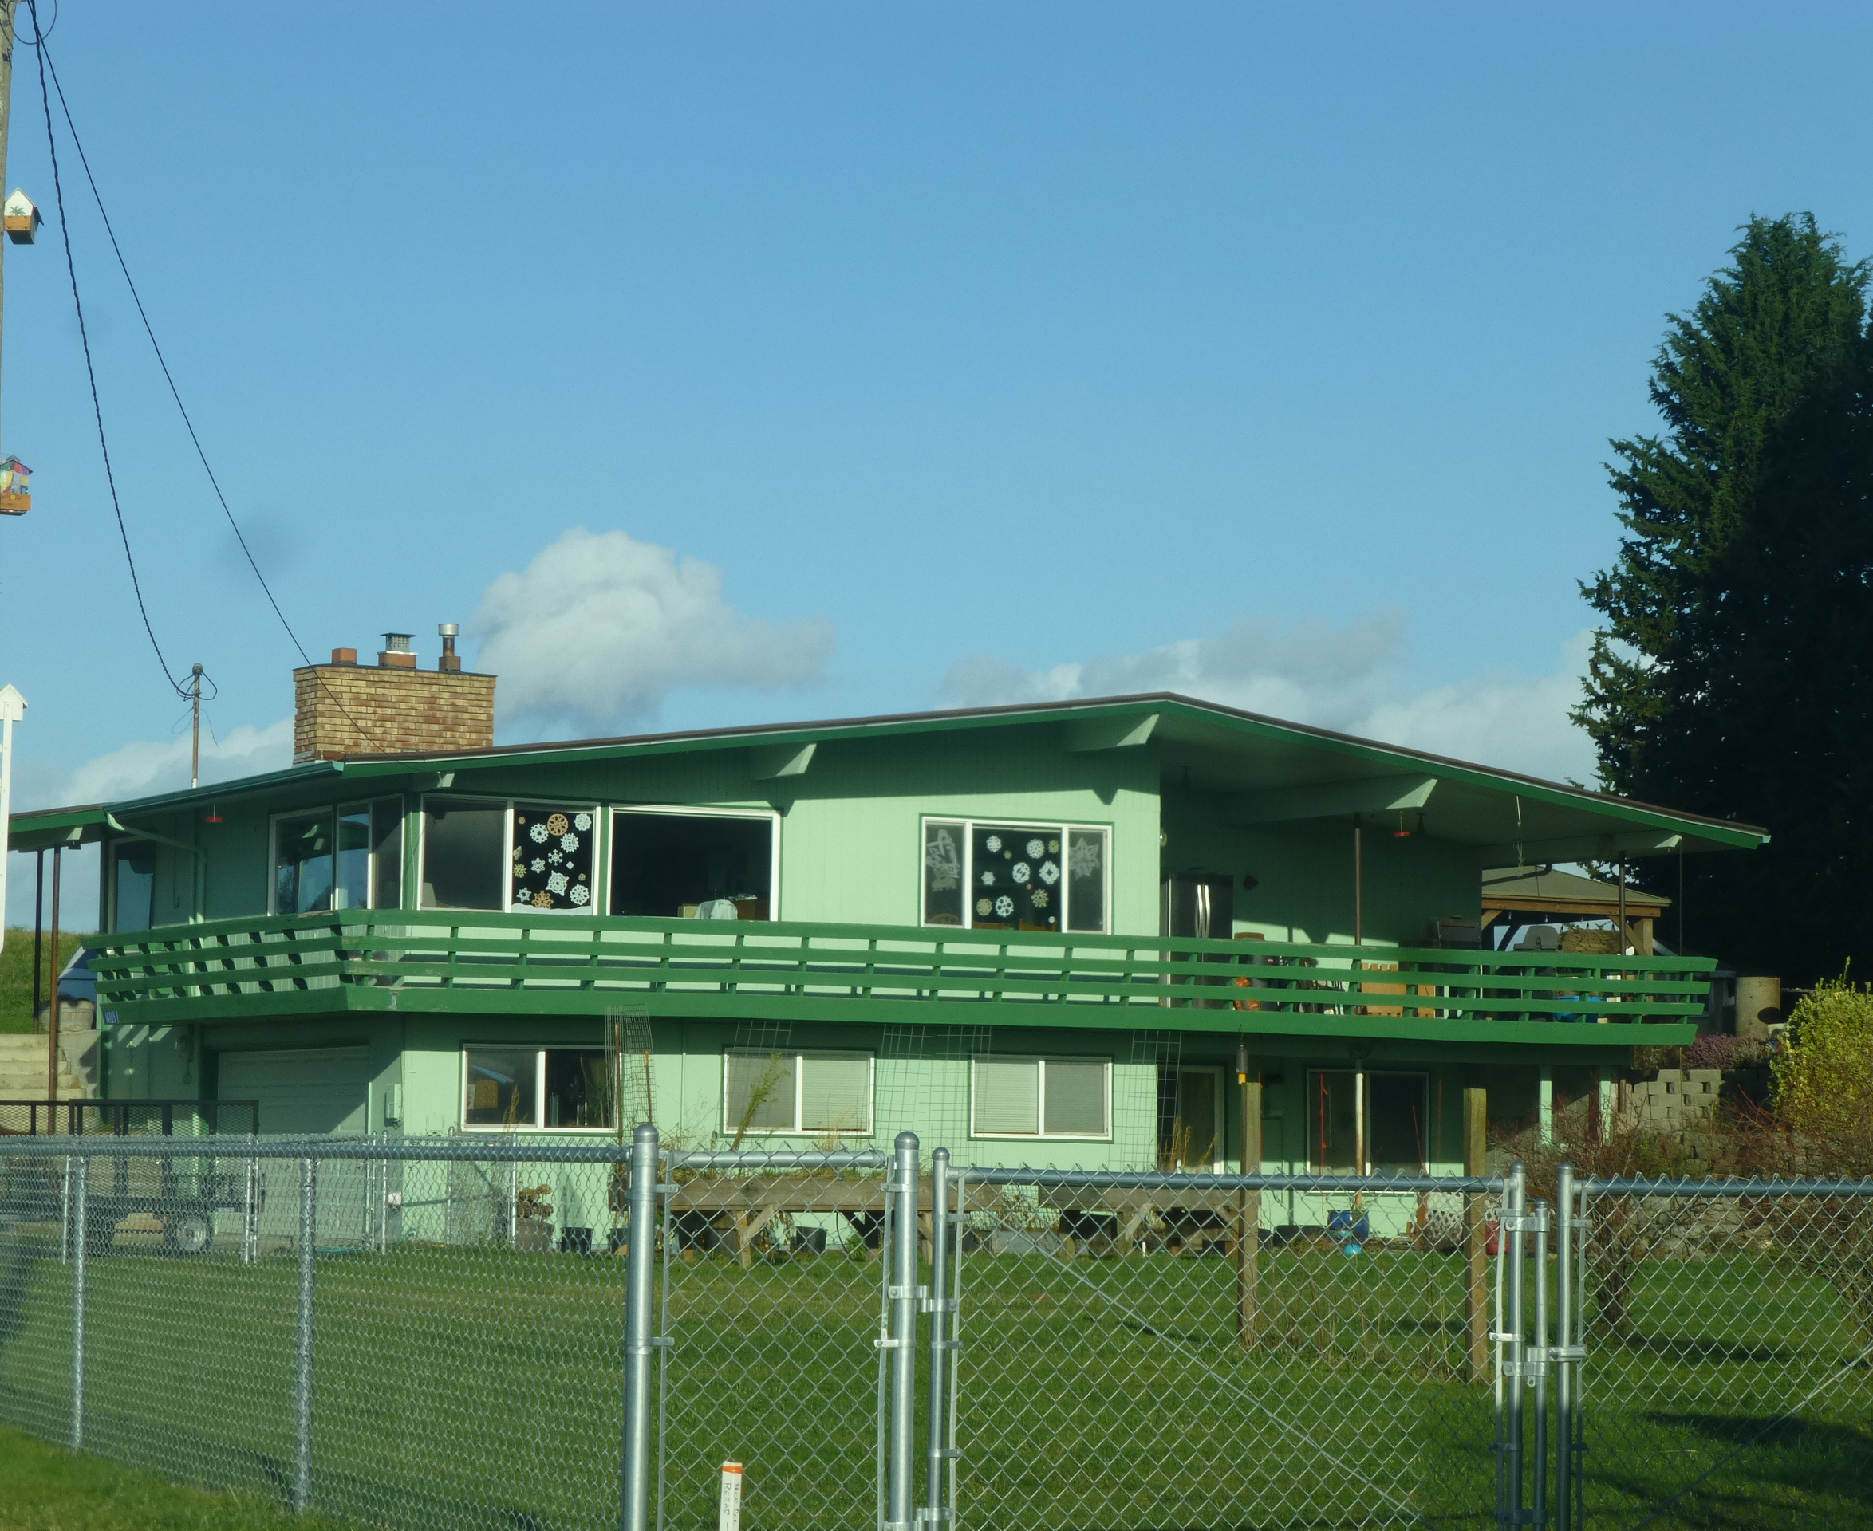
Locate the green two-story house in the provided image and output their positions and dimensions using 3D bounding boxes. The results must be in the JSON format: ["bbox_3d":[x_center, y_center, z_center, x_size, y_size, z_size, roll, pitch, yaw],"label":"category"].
[{"bbox_3d":[-1.248,2.445,57.449,19.800,6.700,14.600,3,-5,-27],"label":"green two-story house"}]

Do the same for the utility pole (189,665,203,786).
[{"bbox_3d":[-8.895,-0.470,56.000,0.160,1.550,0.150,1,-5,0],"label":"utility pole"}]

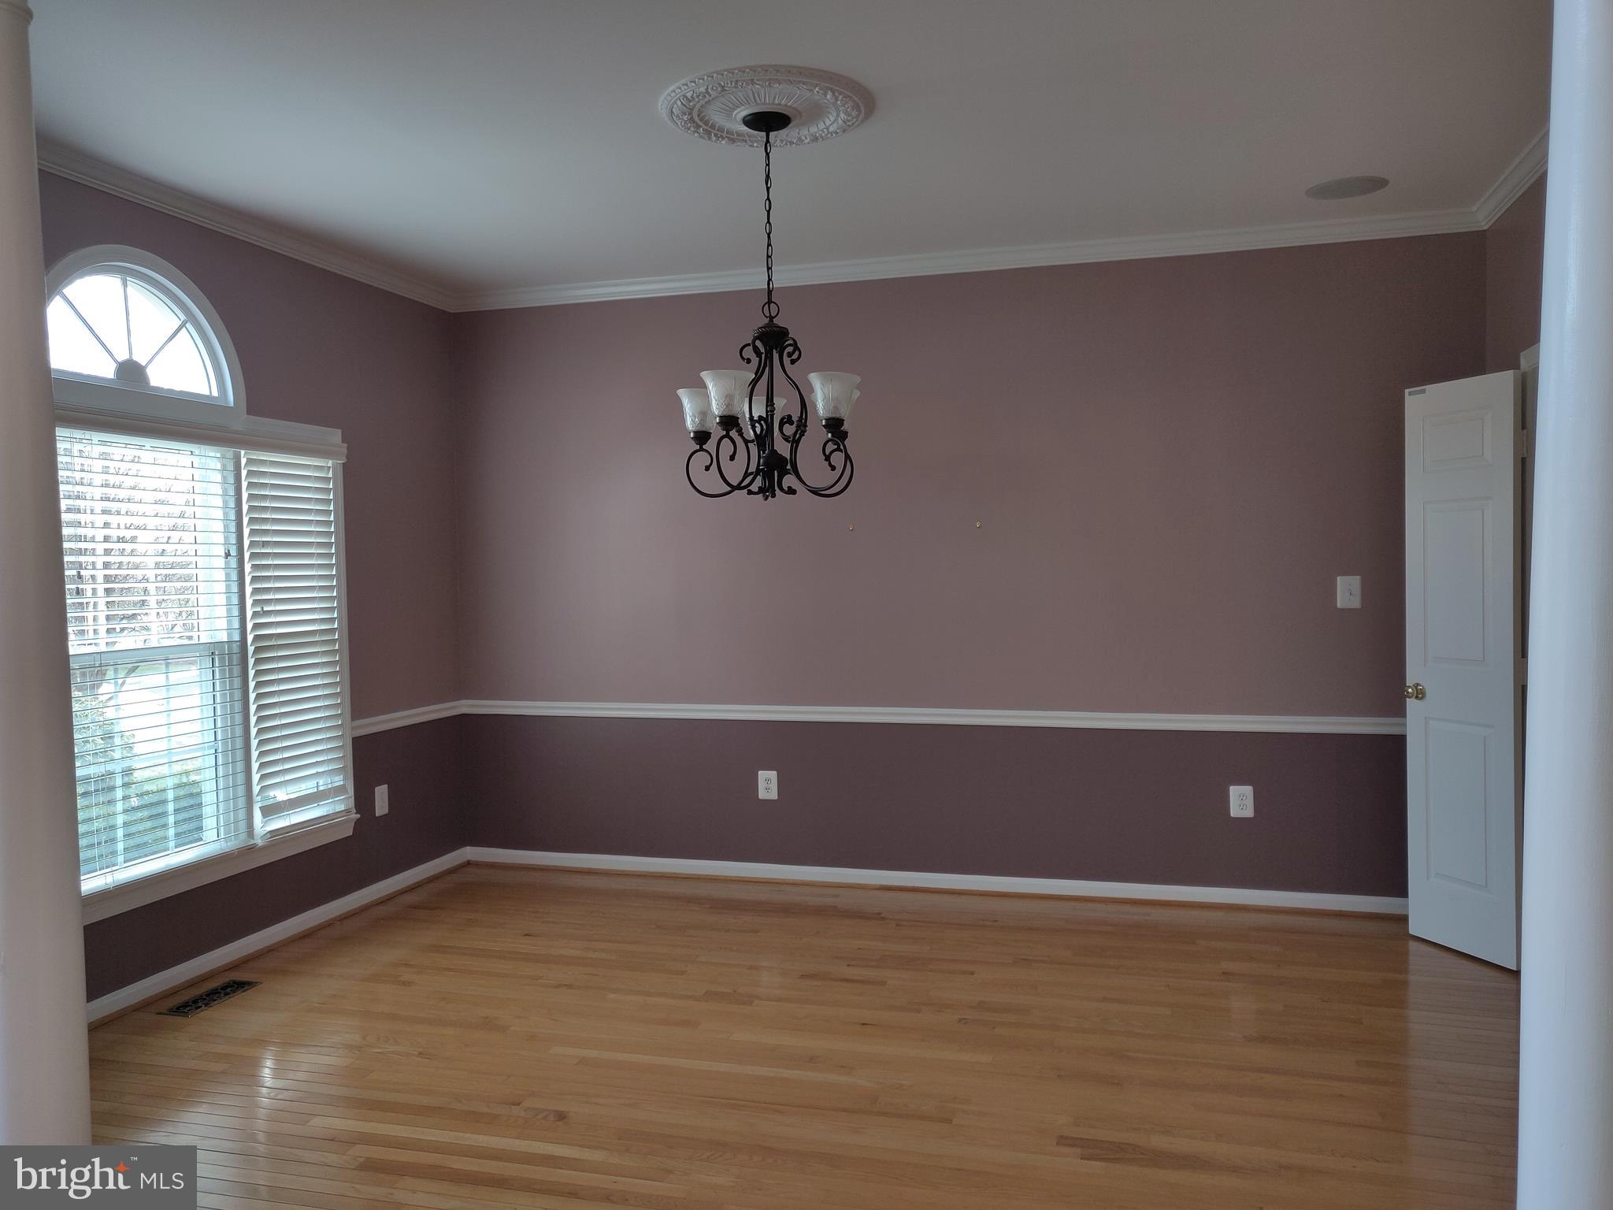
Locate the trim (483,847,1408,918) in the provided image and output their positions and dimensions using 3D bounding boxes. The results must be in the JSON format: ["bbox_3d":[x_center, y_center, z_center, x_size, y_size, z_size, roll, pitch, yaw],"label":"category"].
[{"bbox_3d":[0.443,1.214,5.095,4.359,0.090,0.024,0,2,16],"label":"trim"}]

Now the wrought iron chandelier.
[{"bbox_3d":[-0.100,-0.847,3.336,0.550,1.089,0.550,-1,2,0],"label":"wrought iron chandelier"}]

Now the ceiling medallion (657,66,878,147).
[{"bbox_3d":[-0.110,-1.391,3.318,0.601,0.040,0.601,-1,2,0],"label":"ceiling medallion"}]

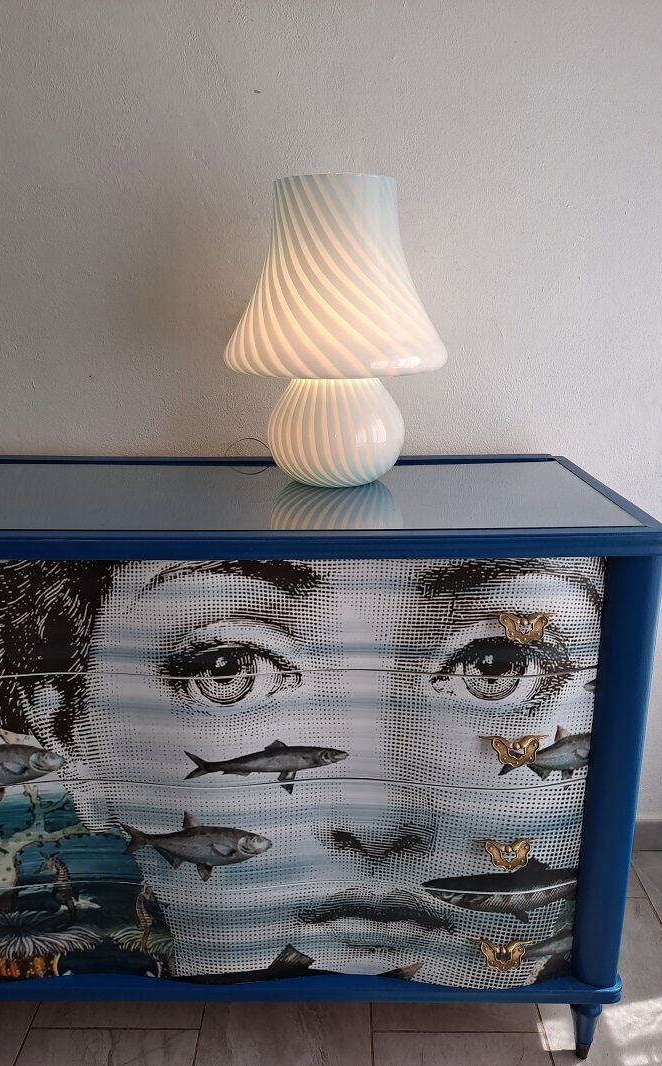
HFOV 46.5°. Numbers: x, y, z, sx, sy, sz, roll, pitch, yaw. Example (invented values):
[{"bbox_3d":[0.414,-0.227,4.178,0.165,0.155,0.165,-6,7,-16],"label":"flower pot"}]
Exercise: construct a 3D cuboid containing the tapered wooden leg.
[{"bbox_3d":[0.421,0.806,1.272,0.052,0.150,0.052,0,17,1],"label":"tapered wooden leg"}]

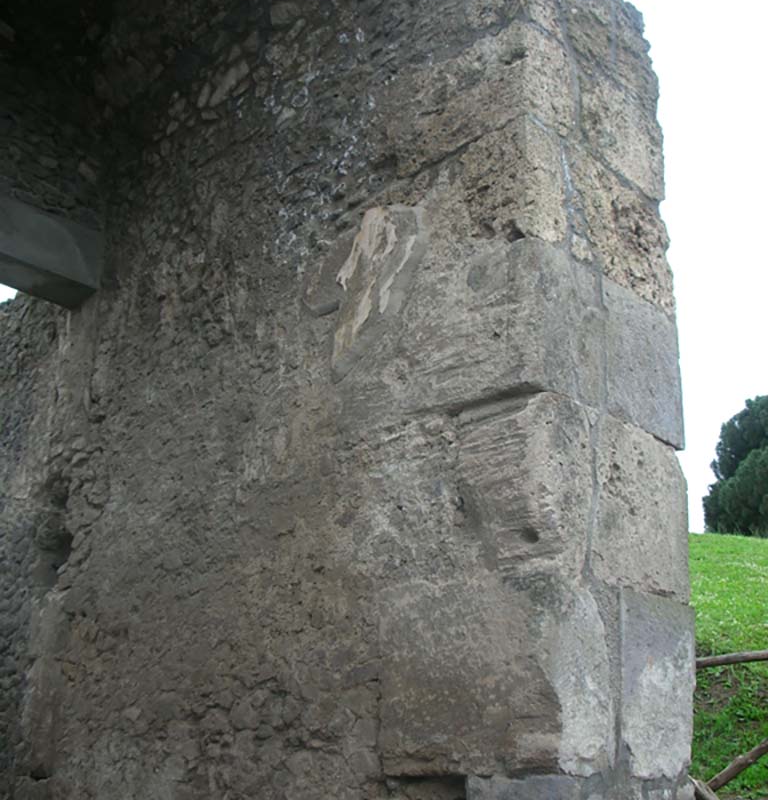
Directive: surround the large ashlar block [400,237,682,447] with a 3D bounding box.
[{"bbox_3d":[0.482,-0.104,3.297,0.666,0.496,0.588,19,-26,-40],"label":"large ashlar block"}]

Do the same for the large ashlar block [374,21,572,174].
[{"bbox_3d":[0.280,-0.907,3.510,0.248,0.364,0.717,19,-26,-40],"label":"large ashlar block"}]

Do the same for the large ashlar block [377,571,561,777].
[{"bbox_3d":[0.296,0.774,2.852,0.260,0.493,0.650,19,-26,-40],"label":"large ashlar block"}]

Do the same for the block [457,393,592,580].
[{"bbox_3d":[0.405,0.277,2.906,0.240,0.487,0.339,19,-26,-40],"label":"block"}]

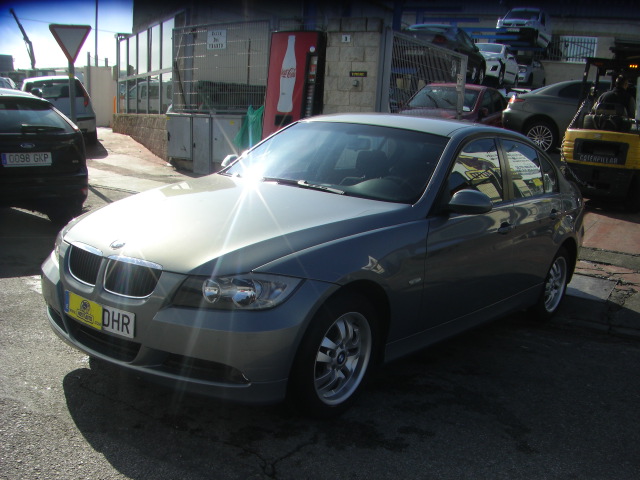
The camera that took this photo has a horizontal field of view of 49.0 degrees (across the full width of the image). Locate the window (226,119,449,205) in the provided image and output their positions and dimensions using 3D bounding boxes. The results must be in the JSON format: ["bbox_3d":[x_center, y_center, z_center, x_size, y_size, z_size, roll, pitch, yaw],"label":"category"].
[{"bbox_3d":[0.065,-0.512,4.296,1.450,0.140,0.840,11,41,37],"label":"window"}]

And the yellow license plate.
[{"bbox_3d":[-0.989,0.327,3.137,0.520,0.110,0.020,11,8,37],"label":"yellow license plate"}]

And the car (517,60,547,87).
[{"bbox_3d":[8.660,-7.340,30.500,1.670,1.450,3.950,9,11,27],"label":"car"}]

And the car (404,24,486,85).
[{"bbox_3d":[3.450,-5.118,19.900,1.700,1.360,4.200,9,11,27],"label":"car"}]

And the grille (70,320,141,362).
[{"bbox_3d":[-0.981,0.450,3.188,0.550,0.130,0.080,12,11,37],"label":"grille"}]

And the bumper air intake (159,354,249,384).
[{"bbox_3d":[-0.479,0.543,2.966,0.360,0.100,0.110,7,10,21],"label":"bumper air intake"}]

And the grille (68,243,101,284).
[{"bbox_3d":[-1.087,0.106,3.256,0.070,0.160,0.310,10,3,-45],"label":"grille"}]

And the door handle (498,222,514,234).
[{"bbox_3d":[1.158,-0.071,4.355,0.050,0.065,0.210,12,11,37],"label":"door handle"}]

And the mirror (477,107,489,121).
[{"bbox_3d":[2.886,-2.233,12.400,0.210,0.170,0.130,10,11,33],"label":"mirror"}]

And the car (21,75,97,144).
[{"bbox_3d":[-6.660,-3.324,17.600,1.700,1.500,4.100,0,10,-22],"label":"car"}]

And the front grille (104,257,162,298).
[{"bbox_3d":[-0.800,0.164,3.036,0.310,0.160,0.070,10,0,29],"label":"front grille"}]

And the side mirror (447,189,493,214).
[{"bbox_3d":[0.816,-0.219,3.851,0.225,0.130,0.135,12,11,37],"label":"side mirror"}]

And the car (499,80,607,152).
[{"bbox_3d":[5.473,-2.062,12.384,4.480,1.370,1.760,11,11,38],"label":"car"}]

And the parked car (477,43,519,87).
[{"bbox_3d":[5.812,-5.936,24.189,1.740,1.470,4.200,8,10,26],"label":"parked car"}]

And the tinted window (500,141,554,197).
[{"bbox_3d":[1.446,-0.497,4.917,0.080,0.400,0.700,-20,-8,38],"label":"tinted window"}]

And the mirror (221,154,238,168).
[{"bbox_3d":[-0.595,-0.511,4.949,0.220,0.150,0.140,11,11,37],"label":"mirror"}]

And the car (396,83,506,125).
[{"bbox_3d":[2.636,-2.226,13.557,1.680,1.400,4.200,9,11,31],"label":"car"}]

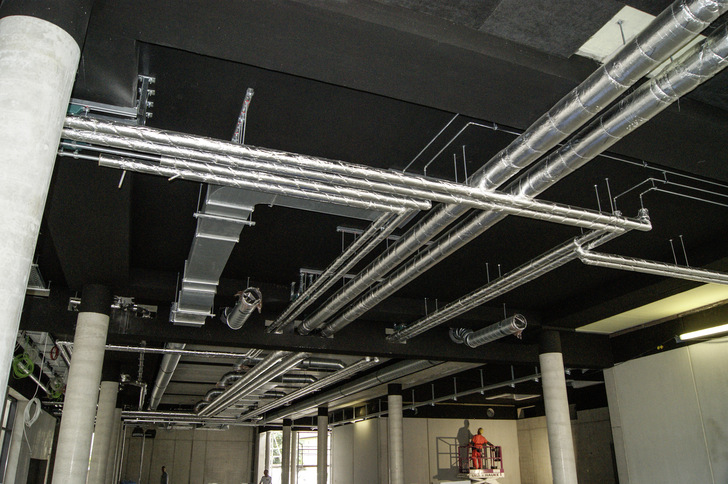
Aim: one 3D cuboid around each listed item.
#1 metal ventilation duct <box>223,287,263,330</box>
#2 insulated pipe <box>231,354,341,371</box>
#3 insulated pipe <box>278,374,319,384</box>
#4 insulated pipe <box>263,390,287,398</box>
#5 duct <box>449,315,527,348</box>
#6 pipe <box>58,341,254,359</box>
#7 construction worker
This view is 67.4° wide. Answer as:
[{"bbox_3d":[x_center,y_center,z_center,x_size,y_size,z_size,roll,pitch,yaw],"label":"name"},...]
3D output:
[{"bbox_3d":[-1.862,1.062,8.469,0.290,0.310,1.580,8,-24,-20],"label":"metal ventilation duct"},{"bbox_3d":[-1.868,3.081,13.865,2.916,0.330,0.280,8,-24,-20],"label":"insulated pipe"},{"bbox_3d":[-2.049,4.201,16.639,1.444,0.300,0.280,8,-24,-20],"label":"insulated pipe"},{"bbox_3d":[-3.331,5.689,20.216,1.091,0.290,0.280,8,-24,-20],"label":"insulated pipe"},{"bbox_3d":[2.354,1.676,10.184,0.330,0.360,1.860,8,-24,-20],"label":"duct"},{"bbox_3d":[-4.222,2.253,11.305,3.754,0.120,0.130,10,-25,-24],"label":"pipe"},{"bbox_3d":[5.306,9.375,24.737,0.850,1.759,0.500,-1,-22,0],"label":"construction worker"}]

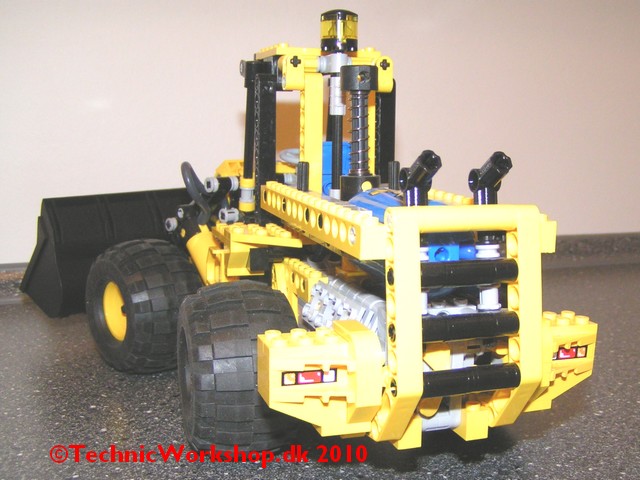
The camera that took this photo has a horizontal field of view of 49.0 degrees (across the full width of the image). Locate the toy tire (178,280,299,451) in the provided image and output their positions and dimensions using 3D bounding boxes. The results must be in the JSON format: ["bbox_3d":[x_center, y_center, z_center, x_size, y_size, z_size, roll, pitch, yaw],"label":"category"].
[{"bbox_3d":[-0.032,0.048,0.266,0.039,0.065,0.065,-2,12,-17],"label":"toy tire"}]

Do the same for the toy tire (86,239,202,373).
[{"bbox_3d":[-0.084,0.032,0.341,0.039,0.065,0.065,-9,15,-41],"label":"toy tire"}]

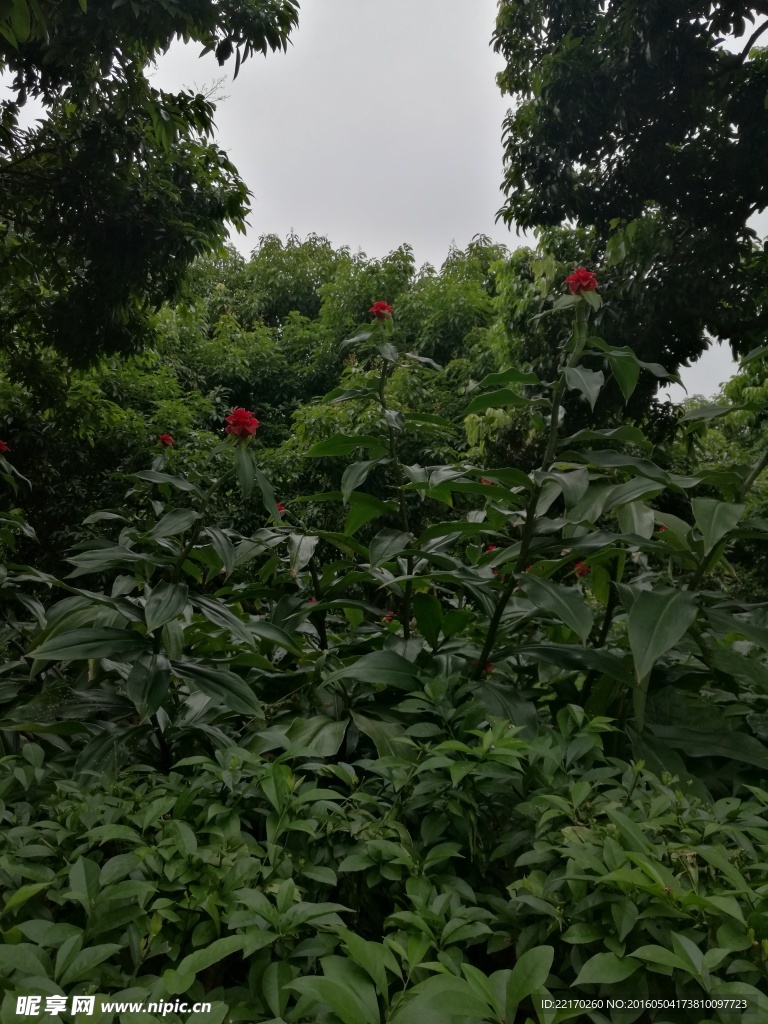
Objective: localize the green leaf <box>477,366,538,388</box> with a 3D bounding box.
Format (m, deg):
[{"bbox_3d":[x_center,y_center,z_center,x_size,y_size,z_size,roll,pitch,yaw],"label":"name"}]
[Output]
[{"bbox_3d":[0.358,-0.387,2.300,0.195,0.040,0.085,-3,-5,-17],"label":"green leaf"}]

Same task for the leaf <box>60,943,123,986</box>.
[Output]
[{"bbox_3d":[-0.421,0.650,1.150,0.102,0.015,0.038,-32,39,-23],"label":"leaf"}]

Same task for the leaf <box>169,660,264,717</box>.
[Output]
[{"bbox_3d":[-0.467,0.486,2.220,0.290,0.055,0.115,27,38,19],"label":"leaf"}]

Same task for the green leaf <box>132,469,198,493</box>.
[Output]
[{"bbox_3d":[-0.641,-0.090,2.350,0.205,0.035,0.075,9,30,-11],"label":"green leaf"}]

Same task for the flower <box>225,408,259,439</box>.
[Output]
[{"bbox_3d":[-0.418,-0.259,2.350,0.100,0.092,0.100,6,0,0],"label":"flower"}]

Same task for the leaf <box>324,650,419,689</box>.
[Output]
[{"bbox_3d":[-0.036,0.431,2.200,0.275,0.060,0.125,-6,35,-16],"label":"leaf"}]

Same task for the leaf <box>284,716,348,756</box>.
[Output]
[{"bbox_3d":[-0.186,0.628,2.250,0.130,0.060,0.200,19,37,41],"label":"leaf"}]

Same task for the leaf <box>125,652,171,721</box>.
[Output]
[{"bbox_3d":[-0.647,0.478,2.200,0.125,0.240,0.060,9,-34,7],"label":"leaf"}]

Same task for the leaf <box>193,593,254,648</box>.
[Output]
[{"bbox_3d":[-0.453,0.305,2.250,0.235,0.045,0.100,38,36,24],"label":"leaf"}]

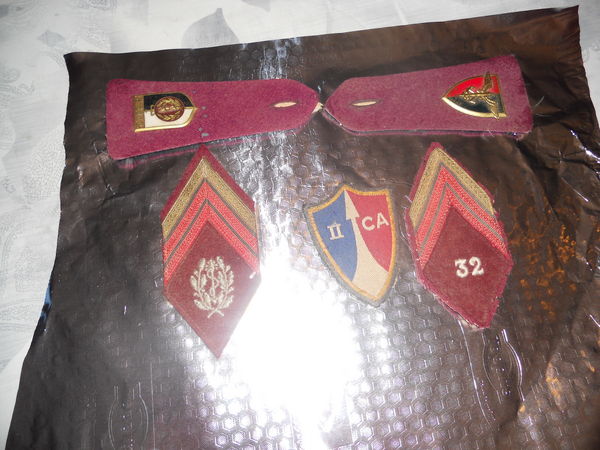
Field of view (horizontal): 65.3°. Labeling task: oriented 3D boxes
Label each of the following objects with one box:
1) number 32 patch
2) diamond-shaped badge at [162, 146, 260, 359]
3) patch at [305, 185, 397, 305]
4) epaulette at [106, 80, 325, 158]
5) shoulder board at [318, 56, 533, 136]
[{"bbox_3d":[0.088,0.004,0.265,0.053,0.004,0.109,-8,75,-3],"label":"number 32 patch"},{"bbox_3d":[-0.049,0.011,0.261,0.054,0.004,0.122,-6,75,-2],"label":"diamond-shaped badge"},{"bbox_3d":[0.033,0.011,0.262,0.050,0.004,0.071,-11,75,-4],"label":"patch"},{"bbox_3d":[-0.053,-0.069,0.295,0.131,0.010,0.054,-5,75,-4],"label":"epaulette"},{"bbox_3d":[0.075,-0.074,0.284,0.122,0.008,0.053,-3,74,-2],"label":"shoulder board"}]

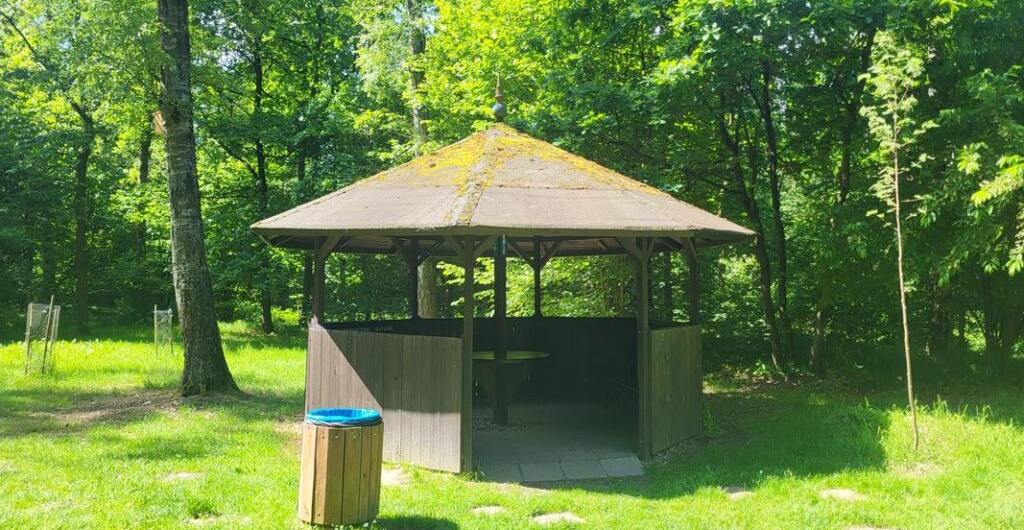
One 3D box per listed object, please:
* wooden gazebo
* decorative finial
[{"bbox_3d":[-0.114,0.096,8.673,5.151,3.419,5.151,0,-1,-15],"label":"wooden gazebo"},{"bbox_3d":[-0.150,-1.892,8.714,0.160,0.558,0.160,0,-1,-15],"label":"decorative finial"}]

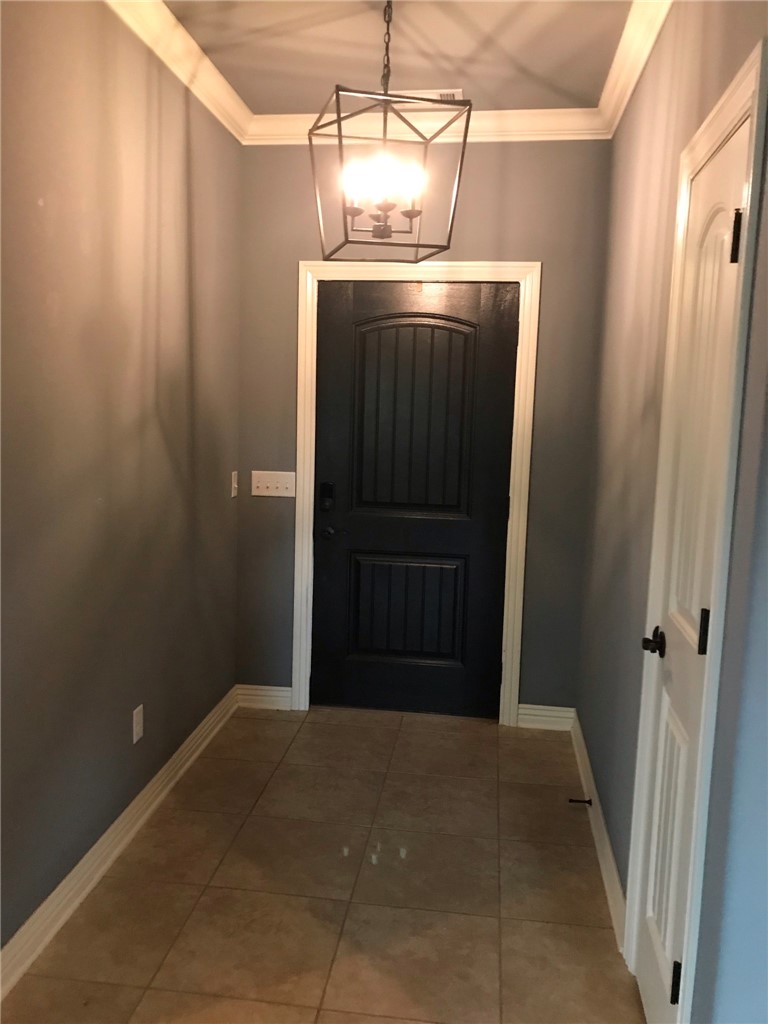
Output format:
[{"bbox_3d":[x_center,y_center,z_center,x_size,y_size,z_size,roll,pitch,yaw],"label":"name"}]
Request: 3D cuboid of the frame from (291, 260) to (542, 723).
[{"bbox_3d":[0.126,-0.063,3.888,1.095,2.146,0.050,3,8,7],"label":"frame"}]

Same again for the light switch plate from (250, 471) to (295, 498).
[{"bbox_3d":[-0.528,-0.131,3.948,0.212,0.117,0.014,3,8,7],"label":"light switch plate"}]

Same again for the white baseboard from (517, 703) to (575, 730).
[{"bbox_3d":[0.770,0.975,3.925,0.262,0.116,0.018,3,8,7],"label":"white baseboard"}]

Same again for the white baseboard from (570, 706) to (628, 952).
[{"bbox_3d":[0.788,1.087,3.124,0.019,0.116,1.586,3,8,7],"label":"white baseboard"}]

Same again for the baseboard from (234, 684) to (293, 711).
[{"bbox_3d":[-0.588,0.914,4.096,0.281,0.115,0.018,3,8,7],"label":"baseboard"}]

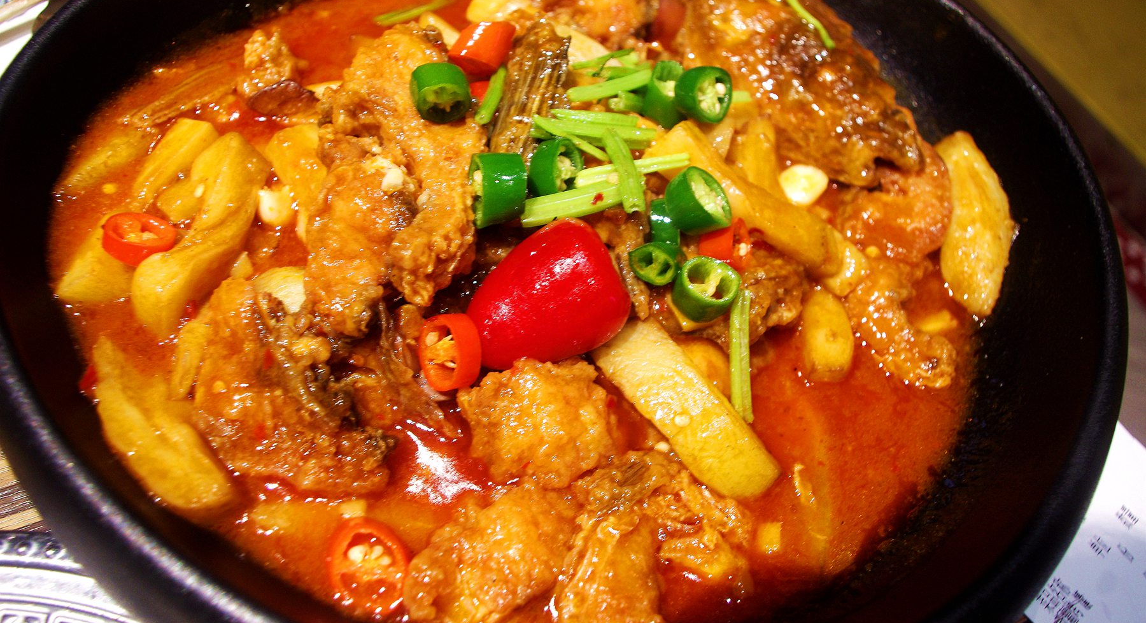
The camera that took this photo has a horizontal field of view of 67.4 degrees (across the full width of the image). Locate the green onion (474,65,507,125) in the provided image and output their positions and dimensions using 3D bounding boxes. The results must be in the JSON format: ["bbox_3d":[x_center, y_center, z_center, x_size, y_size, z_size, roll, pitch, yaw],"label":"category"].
[{"bbox_3d":[-0.027,-0.075,0.293,0.004,0.004,0.042,10,41,1],"label":"green onion"}]

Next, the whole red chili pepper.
[{"bbox_3d":[-0.007,-0.005,0.242,0.038,0.030,0.047,40,58,22],"label":"whole red chili pepper"}]

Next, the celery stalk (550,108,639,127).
[{"bbox_3d":[0.007,-0.064,0.287,0.030,0.004,0.004,6,52,-2],"label":"celery stalk"}]

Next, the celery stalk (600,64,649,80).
[{"bbox_3d":[0.018,-0.088,0.315,0.019,0.004,0.004,-6,53,1],"label":"celery stalk"}]

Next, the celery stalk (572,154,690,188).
[{"bbox_3d":[0.020,-0.046,0.275,0.041,0.004,0.005,-13,55,-19],"label":"celery stalk"}]

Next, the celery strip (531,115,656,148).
[{"bbox_3d":[0.007,-0.059,0.282,0.041,0.004,0.005,8,52,-2],"label":"celery strip"}]

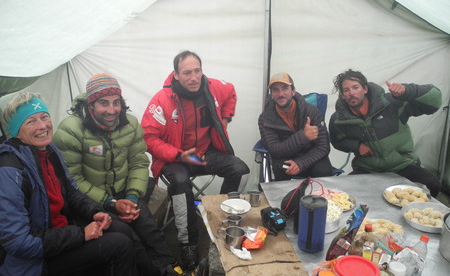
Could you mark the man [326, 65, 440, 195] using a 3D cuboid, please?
[{"bbox_3d":[1.020,0.084,2.462,0.700,1.060,0.680,3,17,10],"label":"man"}]

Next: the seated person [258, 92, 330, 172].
[{"bbox_3d":[0.470,0.079,2.513,0.540,1.030,0.700,3,17,10],"label":"seated person"}]

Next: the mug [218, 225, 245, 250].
[{"bbox_3d":[0.030,0.426,1.555,0.112,0.076,0.083,0,17,0],"label":"mug"}]

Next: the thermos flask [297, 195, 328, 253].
[{"bbox_3d":[0.366,0.359,1.519,0.112,0.225,0.112,0,17,0],"label":"thermos flask"}]

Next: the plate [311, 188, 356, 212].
[{"bbox_3d":[0.585,0.332,1.943,0.245,0.035,0.245,0,17,0],"label":"plate"}]

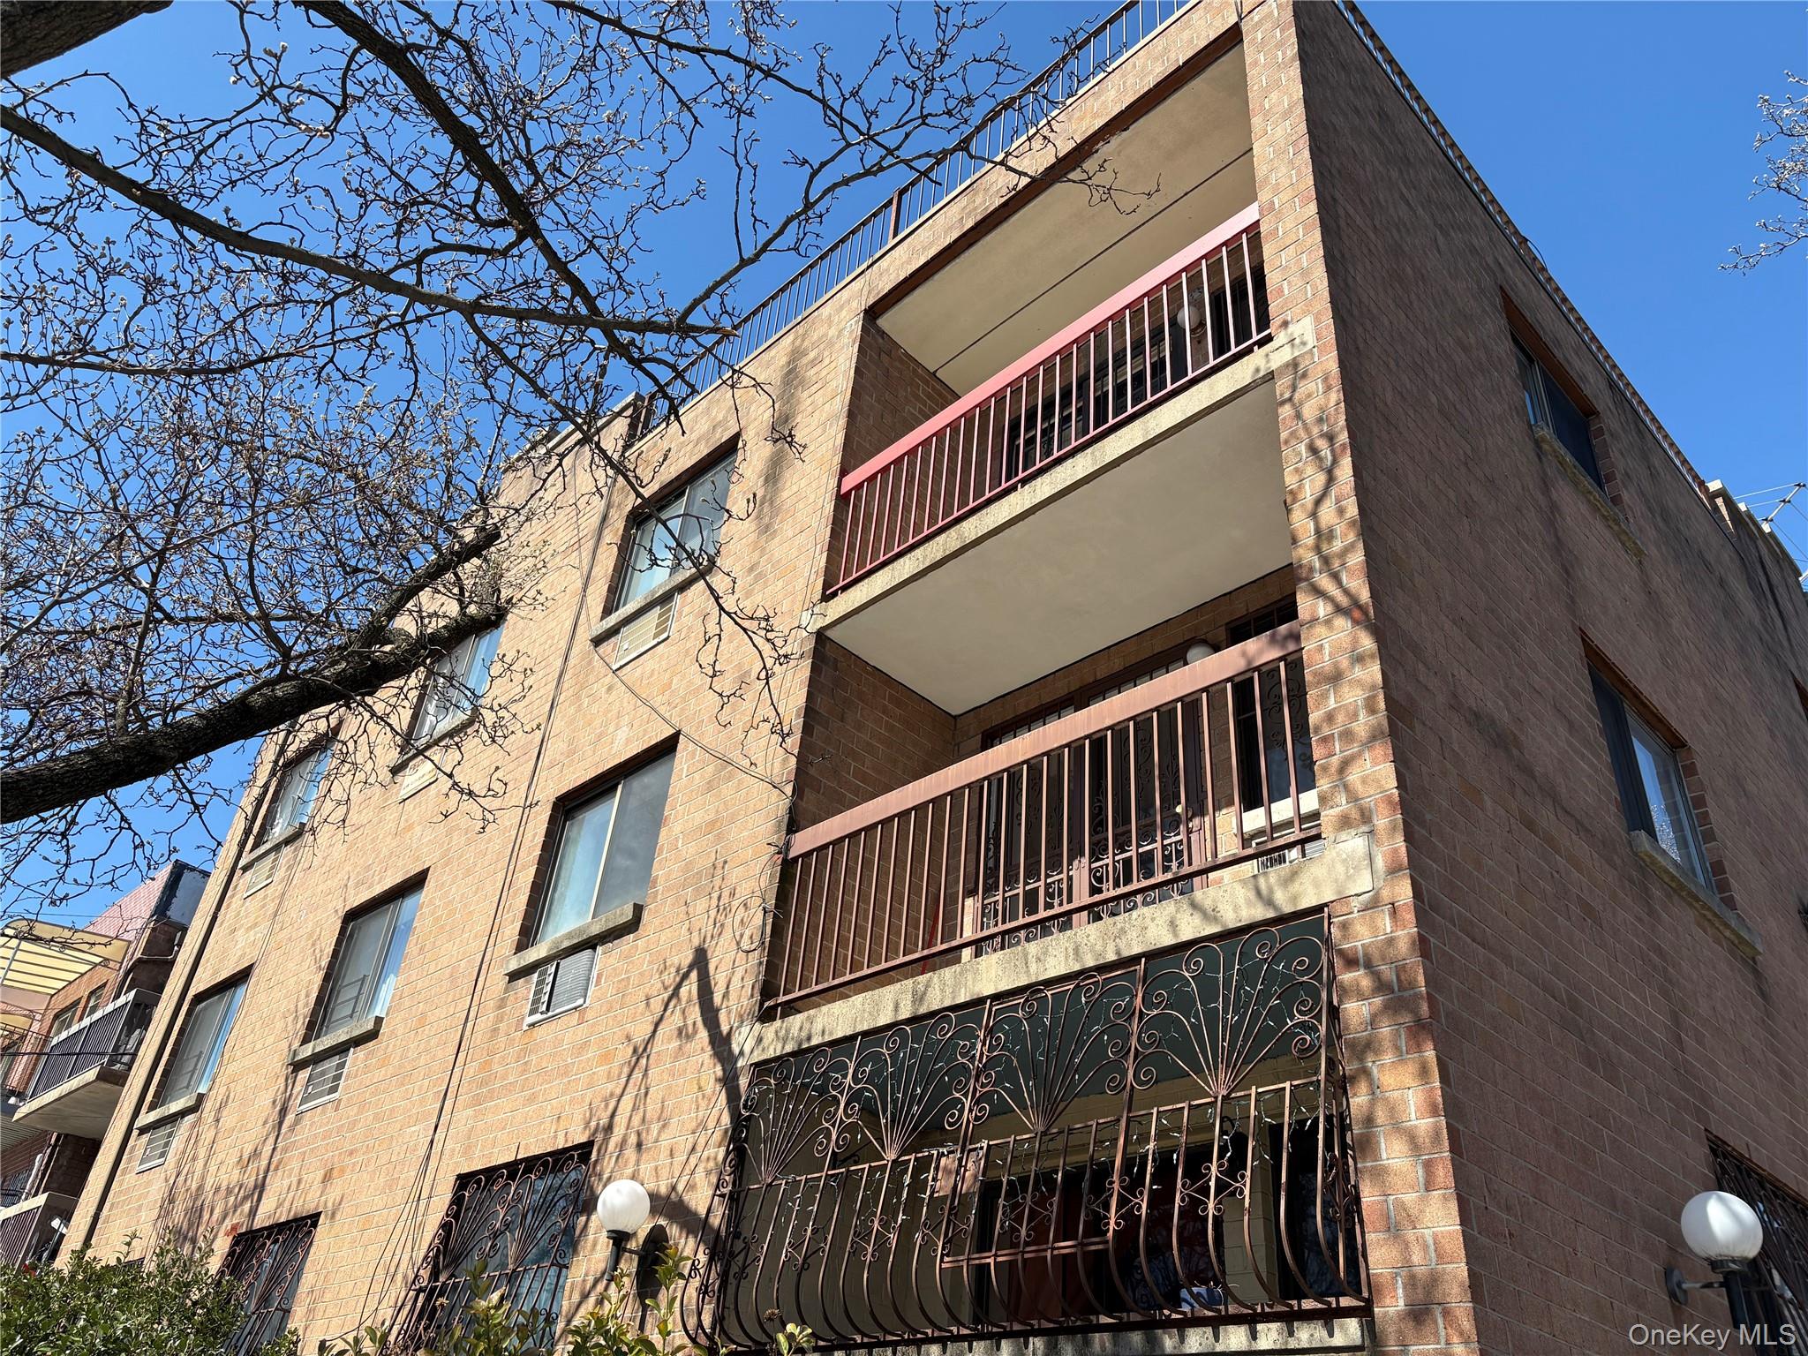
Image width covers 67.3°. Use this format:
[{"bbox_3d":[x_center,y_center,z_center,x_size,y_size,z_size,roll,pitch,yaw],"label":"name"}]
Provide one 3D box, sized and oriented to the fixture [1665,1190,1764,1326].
[{"bbox_3d":[2.841,2.023,4.734,0.248,0.440,0.316,32,-42,-33],"label":"fixture"}]

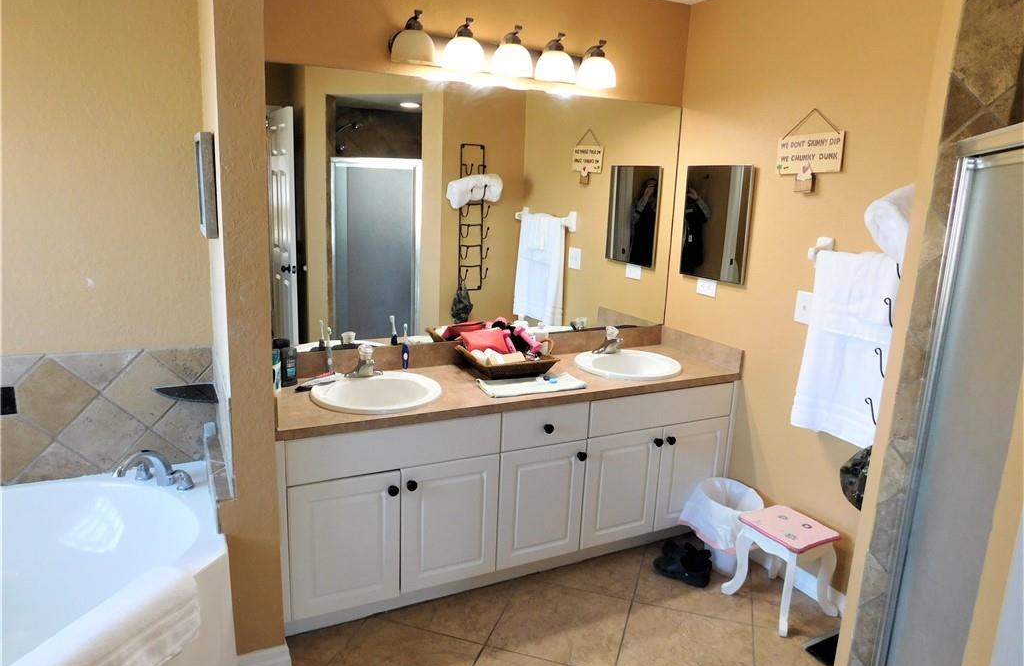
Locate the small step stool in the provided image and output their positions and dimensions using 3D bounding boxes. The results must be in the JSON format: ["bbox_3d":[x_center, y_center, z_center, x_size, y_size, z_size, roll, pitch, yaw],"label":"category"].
[{"bbox_3d":[1.070,0.914,2.670,0.295,0.340,0.320,-4,14,-27],"label":"small step stool"}]

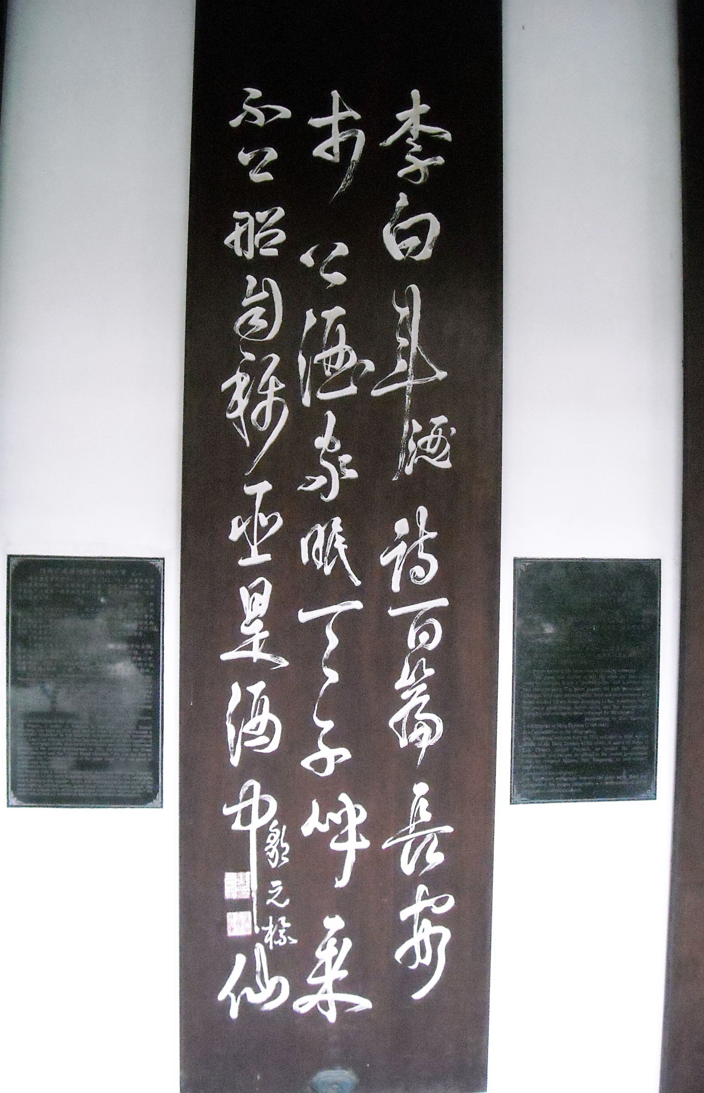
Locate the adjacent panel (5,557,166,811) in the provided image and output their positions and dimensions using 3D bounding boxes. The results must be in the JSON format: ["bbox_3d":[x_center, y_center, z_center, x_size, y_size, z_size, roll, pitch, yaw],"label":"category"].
[{"bbox_3d":[-0.618,0.316,2.565,0.360,0.584,0.025,1,0,-4],"label":"adjacent panel"}]

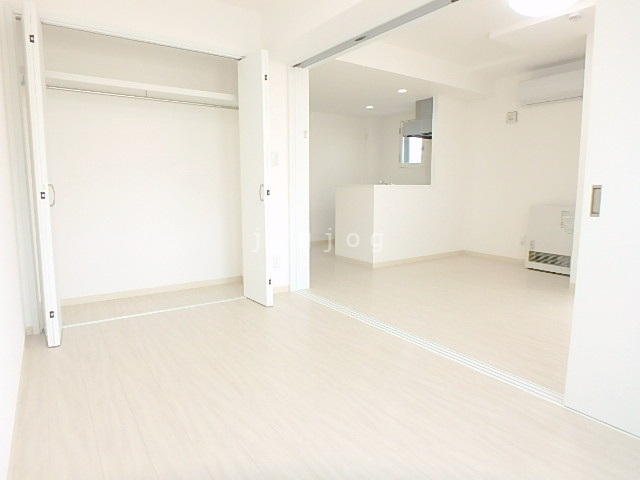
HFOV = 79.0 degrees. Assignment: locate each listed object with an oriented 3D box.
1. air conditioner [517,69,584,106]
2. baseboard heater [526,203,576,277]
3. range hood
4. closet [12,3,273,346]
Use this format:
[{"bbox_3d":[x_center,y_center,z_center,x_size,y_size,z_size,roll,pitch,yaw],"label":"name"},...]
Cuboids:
[{"bbox_3d":[2.683,-1.692,4.380,0.250,0.285,0.795,-6,10,-35],"label":"air conditioner"},{"bbox_3d":[2.758,-0.003,4.402,0.280,0.752,0.680,-6,10,-35],"label":"baseboard heater"},{"bbox_3d":[1.625,-1.722,5.585,0.600,0.468,0.600,-6,10,-35],"label":"range hood"},{"bbox_3d":[-1.318,-0.465,3.101,1.638,2.059,1.007,-4,8,-32],"label":"closet"}]

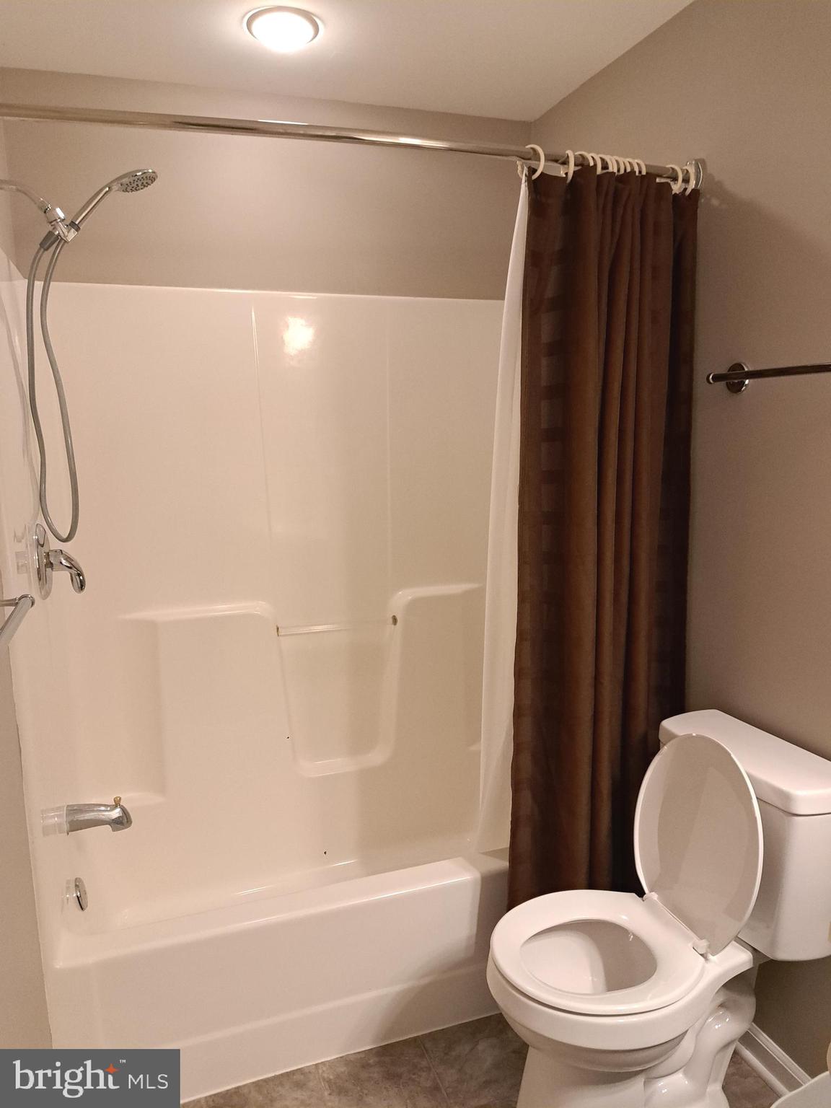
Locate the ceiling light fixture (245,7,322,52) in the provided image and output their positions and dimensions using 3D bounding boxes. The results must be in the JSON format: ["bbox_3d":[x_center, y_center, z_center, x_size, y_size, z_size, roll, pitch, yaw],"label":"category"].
[{"bbox_3d":[-0.308,-1.223,1.817,0.180,0.040,0.180,-5,11,-18],"label":"ceiling light fixture"}]

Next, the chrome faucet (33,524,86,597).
[{"bbox_3d":[-0.834,0.013,1.806,0.090,0.176,0.175,-5,11,-18],"label":"chrome faucet"}]

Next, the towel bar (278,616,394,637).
[{"bbox_3d":[-0.252,0.229,2.446,0.380,0.025,0.026,-5,11,-18],"label":"towel bar"}]

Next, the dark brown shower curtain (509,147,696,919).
[{"bbox_3d":[0.452,0.082,1.828,0.460,1.820,0.130,-5,11,-18],"label":"dark brown shower curtain"}]

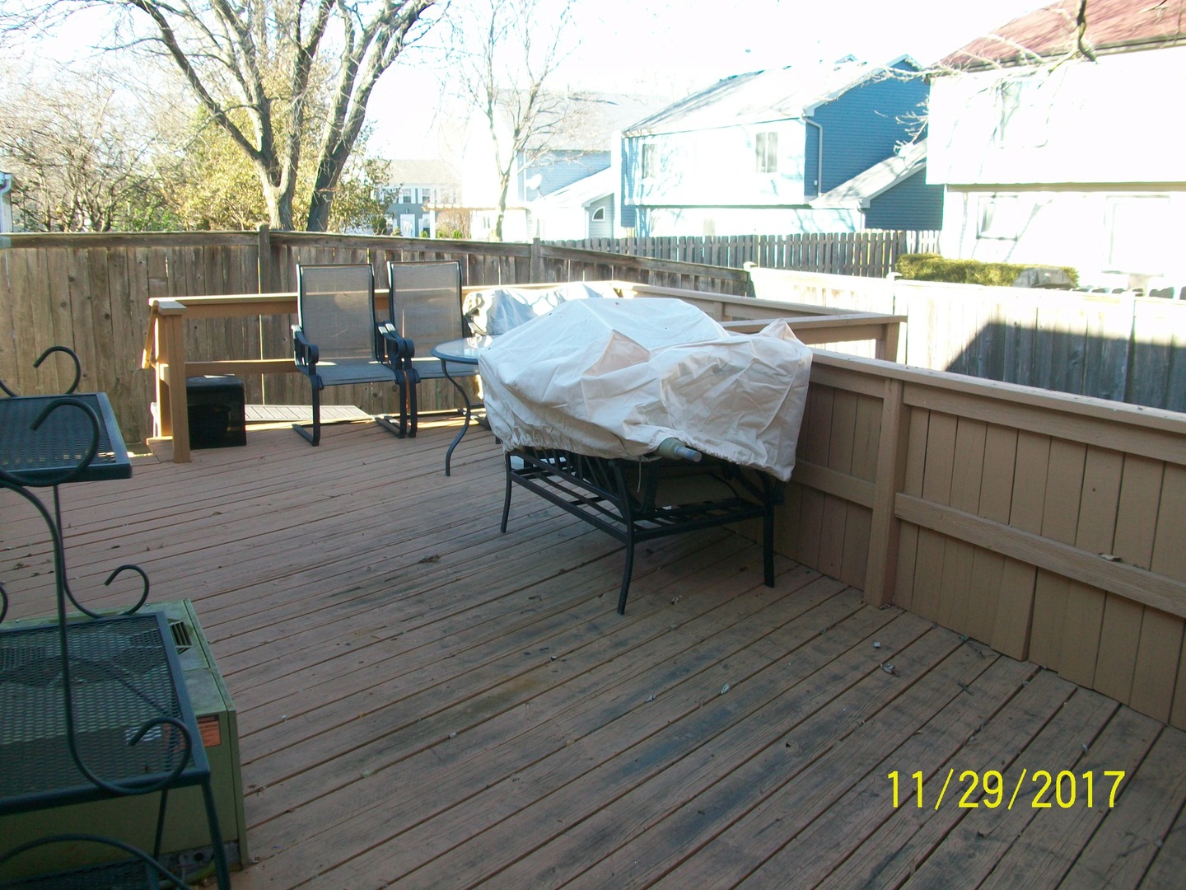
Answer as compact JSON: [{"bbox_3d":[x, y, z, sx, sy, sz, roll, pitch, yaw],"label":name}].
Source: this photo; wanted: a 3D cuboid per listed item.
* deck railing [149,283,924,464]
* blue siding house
[{"bbox_3d":[-0.579,-0.462,7.165,4.100,0.950,3.150,-6,14,-32],"label":"deck railing"},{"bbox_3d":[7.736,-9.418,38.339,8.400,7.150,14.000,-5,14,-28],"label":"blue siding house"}]

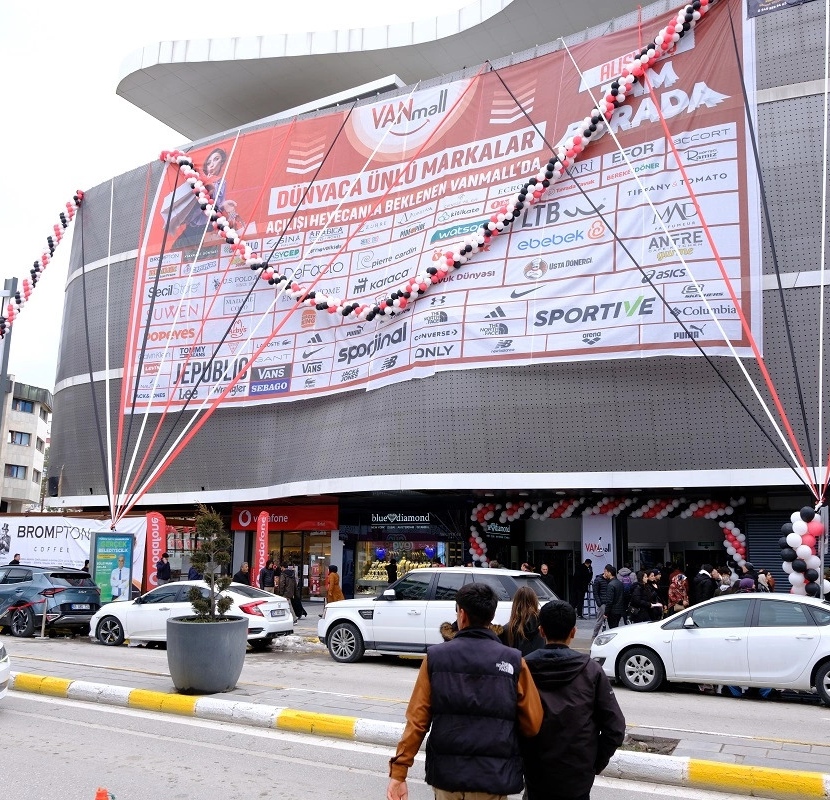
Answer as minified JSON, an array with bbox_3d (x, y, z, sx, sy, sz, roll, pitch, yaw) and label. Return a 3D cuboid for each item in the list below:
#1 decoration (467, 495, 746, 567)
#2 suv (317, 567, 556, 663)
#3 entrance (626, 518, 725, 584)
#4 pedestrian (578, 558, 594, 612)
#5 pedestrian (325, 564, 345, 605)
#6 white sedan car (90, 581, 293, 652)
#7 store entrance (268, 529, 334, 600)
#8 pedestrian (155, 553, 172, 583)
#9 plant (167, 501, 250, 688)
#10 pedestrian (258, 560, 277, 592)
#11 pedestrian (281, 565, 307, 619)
[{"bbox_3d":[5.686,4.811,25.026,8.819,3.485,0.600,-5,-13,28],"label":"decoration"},{"bbox_3d":[0.432,4.146,15.488,4.760,1.800,1.960,-6,-13,29],"label":"suv"},{"bbox_3d":[8.087,5.248,24.880,3.029,3.093,0.600,-5,-13,28],"label":"entrance"},{"bbox_3d":[5.071,5.683,24.027,0.420,1.750,0.520,-5,-13,24],"label":"pedestrian"},{"bbox_3d":[-2.522,5.920,24.641,0.580,1.610,0.500,-3,-12,18],"label":"pedestrian"},{"bbox_3d":[-4.858,4.658,17.496,4.650,1.420,1.860,-4,-12,24],"label":"white sedan car"},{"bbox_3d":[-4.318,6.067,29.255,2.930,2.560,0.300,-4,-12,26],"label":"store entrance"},{"bbox_3d":[-8.233,5.869,26.027,0.520,1.750,0.380,9,-14,-34],"label":"pedestrian"},{"bbox_3d":[-2.871,2.725,11.120,1.130,2.480,1.130,1,-11,0],"label":"plant"},{"bbox_3d":[-4.078,5.260,21.936,0.360,1.710,0.500,-5,-13,30],"label":"pedestrian"},{"bbox_3d":[-3.655,5.852,24.437,0.550,1.650,0.500,-4,-12,22],"label":"pedestrian"}]

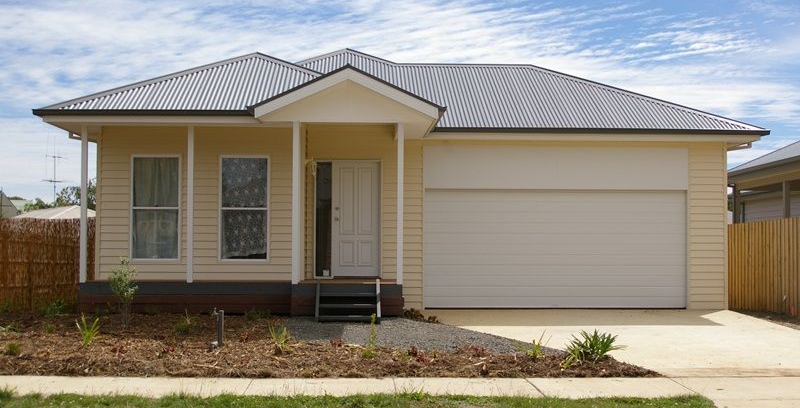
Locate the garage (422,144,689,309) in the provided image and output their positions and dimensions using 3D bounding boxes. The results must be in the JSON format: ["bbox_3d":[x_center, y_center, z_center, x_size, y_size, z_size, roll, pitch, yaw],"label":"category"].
[{"bbox_3d":[2.680,0.499,21.585,4.780,2.910,5.200,0,-2,-2],"label":"garage"}]

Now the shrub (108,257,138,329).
[{"bbox_3d":[-3.940,1.259,15.216,0.428,1.020,0.428,0,-2,-2],"label":"shrub"}]

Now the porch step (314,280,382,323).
[{"bbox_3d":[-0.769,1.486,16.199,0.990,0.590,0.750,0,-2,-2],"label":"porch step"}]

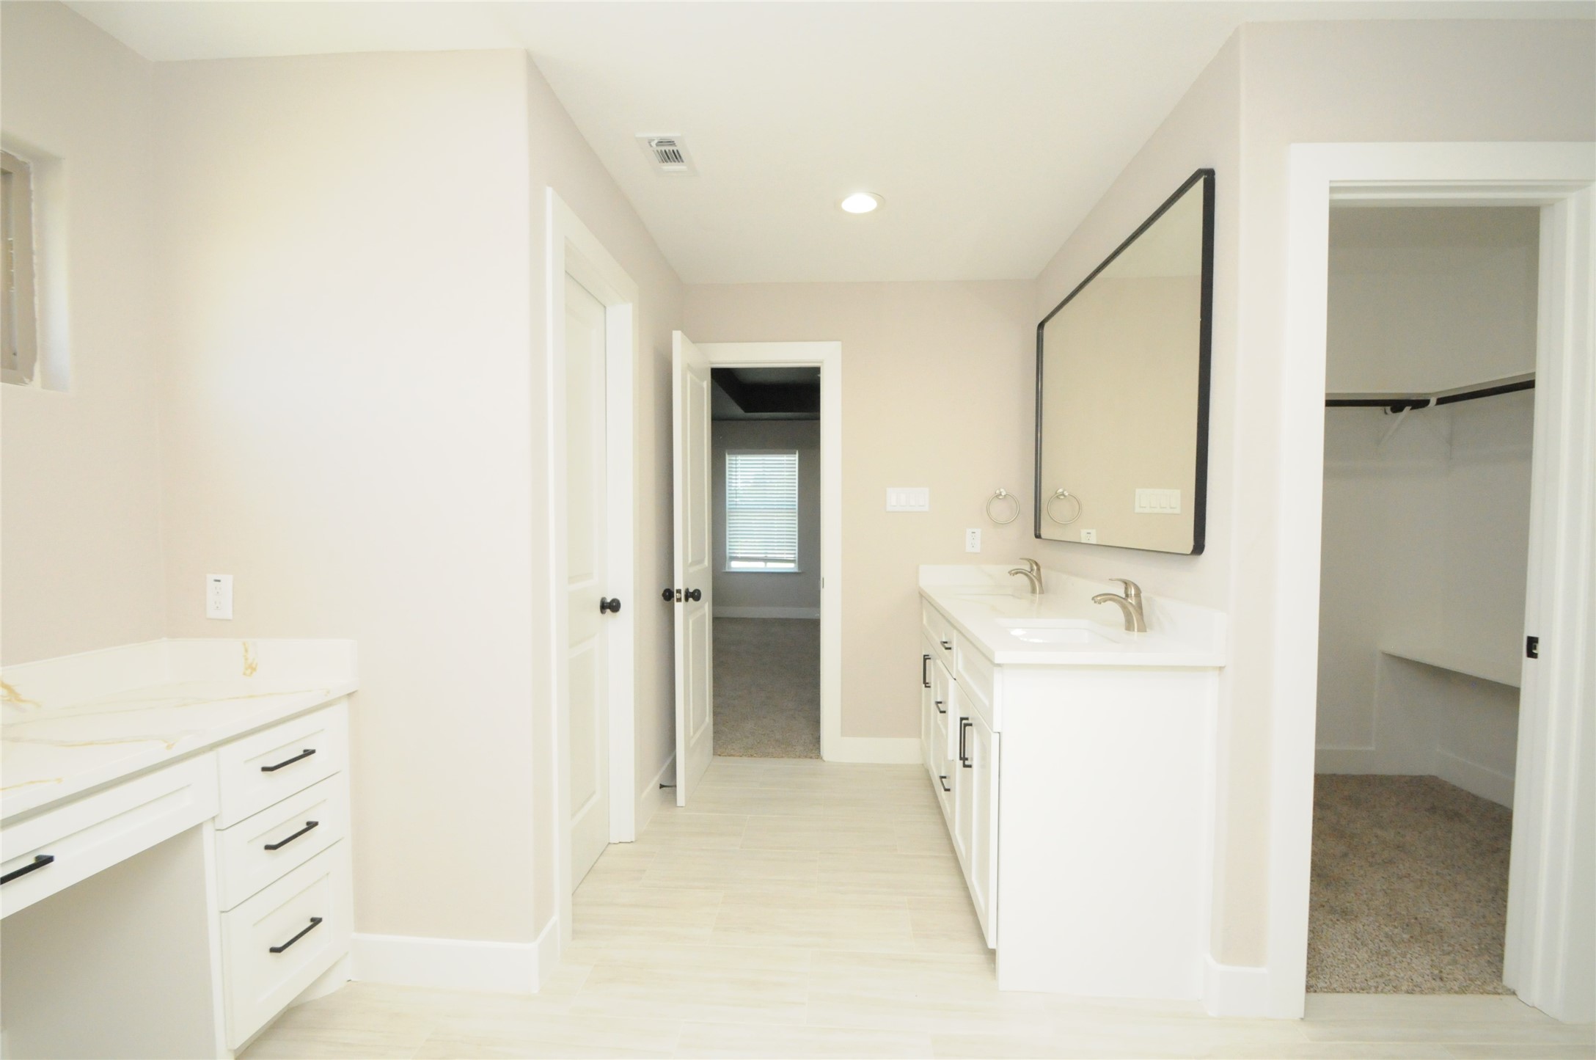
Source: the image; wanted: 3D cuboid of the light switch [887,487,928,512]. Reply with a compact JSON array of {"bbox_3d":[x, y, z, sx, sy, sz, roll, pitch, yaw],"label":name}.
[{"bbox_3d":[0.555,-0.152,3.350,0.216,0.123,0.010,0,1,3],"label":"light switch"}]

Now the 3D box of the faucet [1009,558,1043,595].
[{"bbox_3d":[1.018,0.204,2.964,0.158,0.154,0.052,0,1,3],"label":"faucet"}]

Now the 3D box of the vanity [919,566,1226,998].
[{"bbox_3d":[0.836,0.748,2.523,0.561,0.912,1.667,0,1,3],"label":"vanity"}]

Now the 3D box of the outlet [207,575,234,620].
[{"bbox_3d":[-1.556,0.181,1.783,0.076,0.122,0.009,0,1,3],"label":"outlet"}]

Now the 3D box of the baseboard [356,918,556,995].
[{"bbox_3d":[-0.941,1.150,1.820,0.526,0.128,0.120,0,1,3],"label":"baseboard"}]

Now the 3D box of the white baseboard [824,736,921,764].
[{"bbox_3d":[0.395,1.115,3.376,0.455,0.130,0.017,0,1,3],"label":"white baseboard"}]

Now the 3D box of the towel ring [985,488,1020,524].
[{"bbox_3d":[1.018,-0.113,3.293,0.165,0.180,0.070,0,1,3],"label":"towel ring"}]

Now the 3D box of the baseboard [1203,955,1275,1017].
[{"bbox_3d":[1.117,1.161,1.696,0.140,0.130,0.053,0,1,3],"label":"baseboard"}]

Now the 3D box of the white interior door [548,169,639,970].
[{"bbox_3d":[-0.709,0.137,2.237,0.120,2.154,0.763,0,2,3],"label":"white interior door"}]

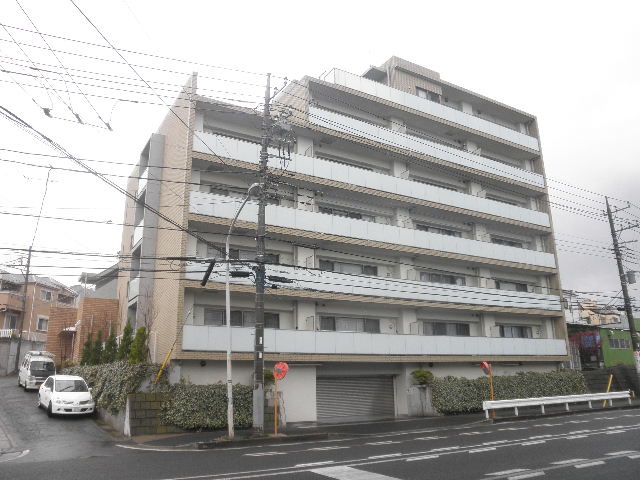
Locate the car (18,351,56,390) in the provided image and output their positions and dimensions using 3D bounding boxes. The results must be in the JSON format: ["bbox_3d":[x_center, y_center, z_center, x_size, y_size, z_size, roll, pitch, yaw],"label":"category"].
[{"bbox_3d":[-17.131,7.864,31.471,1.520,2.080,3.500,10,-12,-35],"label":"car"}]

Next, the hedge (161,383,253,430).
[{"bbox_3d":[-4.147,6.468,20.132,3.550,1.680,1.100,8,-18,-31],"label":"hedge"}]

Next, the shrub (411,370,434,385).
[{"bbox_3d":[5.155,6.949,26.165,1.000,0.700,0.950,8,-17,-30],"label":"shrub"}]

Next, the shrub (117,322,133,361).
[{"bbox_3d":[-8.582,4.470,22.725,0.680,1.681,0.680,8,-18,-31],"label":"shrub"}]

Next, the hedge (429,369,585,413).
[{"bbox_3d":[11.230,8.597,29.539,12.950,1.920,1.100,8,-18,-31],"label":"hedge"}]

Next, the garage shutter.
[{"bbox_3d":[1.882,7.998,26.203,4.832,2.147,0.200,8,-18,-31],"label":"garage shutter"}]

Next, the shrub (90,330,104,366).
[{"bbox_3d":[-11.570,5.642,26.920,0.700,1.900,0.700,8,-17,-30],"label":"shrub"}]

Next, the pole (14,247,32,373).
[{"bbox_3d":[-24.819,5.720,43.460,0.360,10.470,0.360,8,-17,-30],"label":"pole"}]

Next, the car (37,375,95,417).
[{"bbox_3d":[-11.326,6.935,23.233,1.720,1.520,4.400,9,-11,-34],"label":"car"}]

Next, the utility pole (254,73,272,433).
[{"bbox_3d":[-2.301,-0.171,21.457,0.420,15.310,0.420,9,-18,-30],"label":"utility pole"}]

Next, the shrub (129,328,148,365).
[{"bbox_3d":[-7.648,4.487,21.814,0.800,1.800,0.800,8,-17,-30],"label":"shrub"}]

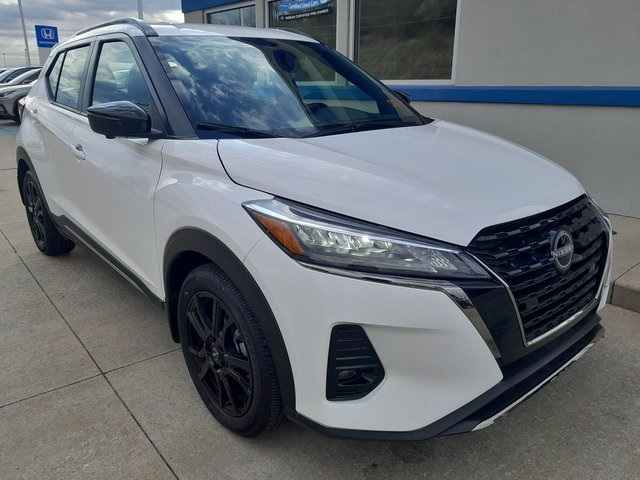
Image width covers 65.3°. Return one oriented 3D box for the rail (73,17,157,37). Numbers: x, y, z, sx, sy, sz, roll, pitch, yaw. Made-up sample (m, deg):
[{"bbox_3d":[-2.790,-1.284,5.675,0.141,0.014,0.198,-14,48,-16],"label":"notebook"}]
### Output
[{"bbox_3d":[-1.211,-1.152,2.802,0.060,0.120,1.350,-14,23,-39],"label":"rail"}]

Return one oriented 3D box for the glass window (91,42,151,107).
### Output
[{"bbox_3d":[-0.946,-0.764,2.389,0.060,0.410,0.900,11,6,-44],"label":"glass window"}]

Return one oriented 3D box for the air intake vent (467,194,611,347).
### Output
[{"bbox_3d":[0.800,0.086,1.680,0.910,0.390,0.170,-14,23,-39],"label":"air intake vent"}]

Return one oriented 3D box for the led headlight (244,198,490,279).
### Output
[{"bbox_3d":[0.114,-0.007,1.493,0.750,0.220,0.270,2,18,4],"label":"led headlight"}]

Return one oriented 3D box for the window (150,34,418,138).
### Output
[{"bbox_3d":[-0.162,-0.825,2.552,1.400,0.140,0.880,-14,55,-39],"label":"window"}]

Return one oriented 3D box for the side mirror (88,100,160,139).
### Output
[{"bbox_3d":[-0.796,-0.482,2.018,0.260,0.155,0.180,-14,23,-39],"label":"side mirror"}]

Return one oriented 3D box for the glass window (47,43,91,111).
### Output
[{"bbox_3d":[-1.593,-1.001,3.100,0.060,0.400,0.900,11,6,-44],"label":"glass window"}]

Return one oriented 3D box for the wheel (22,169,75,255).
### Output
[{"bbox_3d":[-2.032,-0.212,3.765,0.210,0.657,0.657,-14,23,-39],"label":"wheel"}]

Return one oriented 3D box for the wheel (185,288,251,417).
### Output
[{"bbox_3d":[-0.320,0.403,1.879,0.170,0.468,0.468,-14,23,-39],"label":"wheel"}]

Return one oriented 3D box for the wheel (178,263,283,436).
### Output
[{"bbox_3d":[-0.303,0.399,1.893,0.210,0.657,0.657,-14,23,-39],"label":"wheel"}]

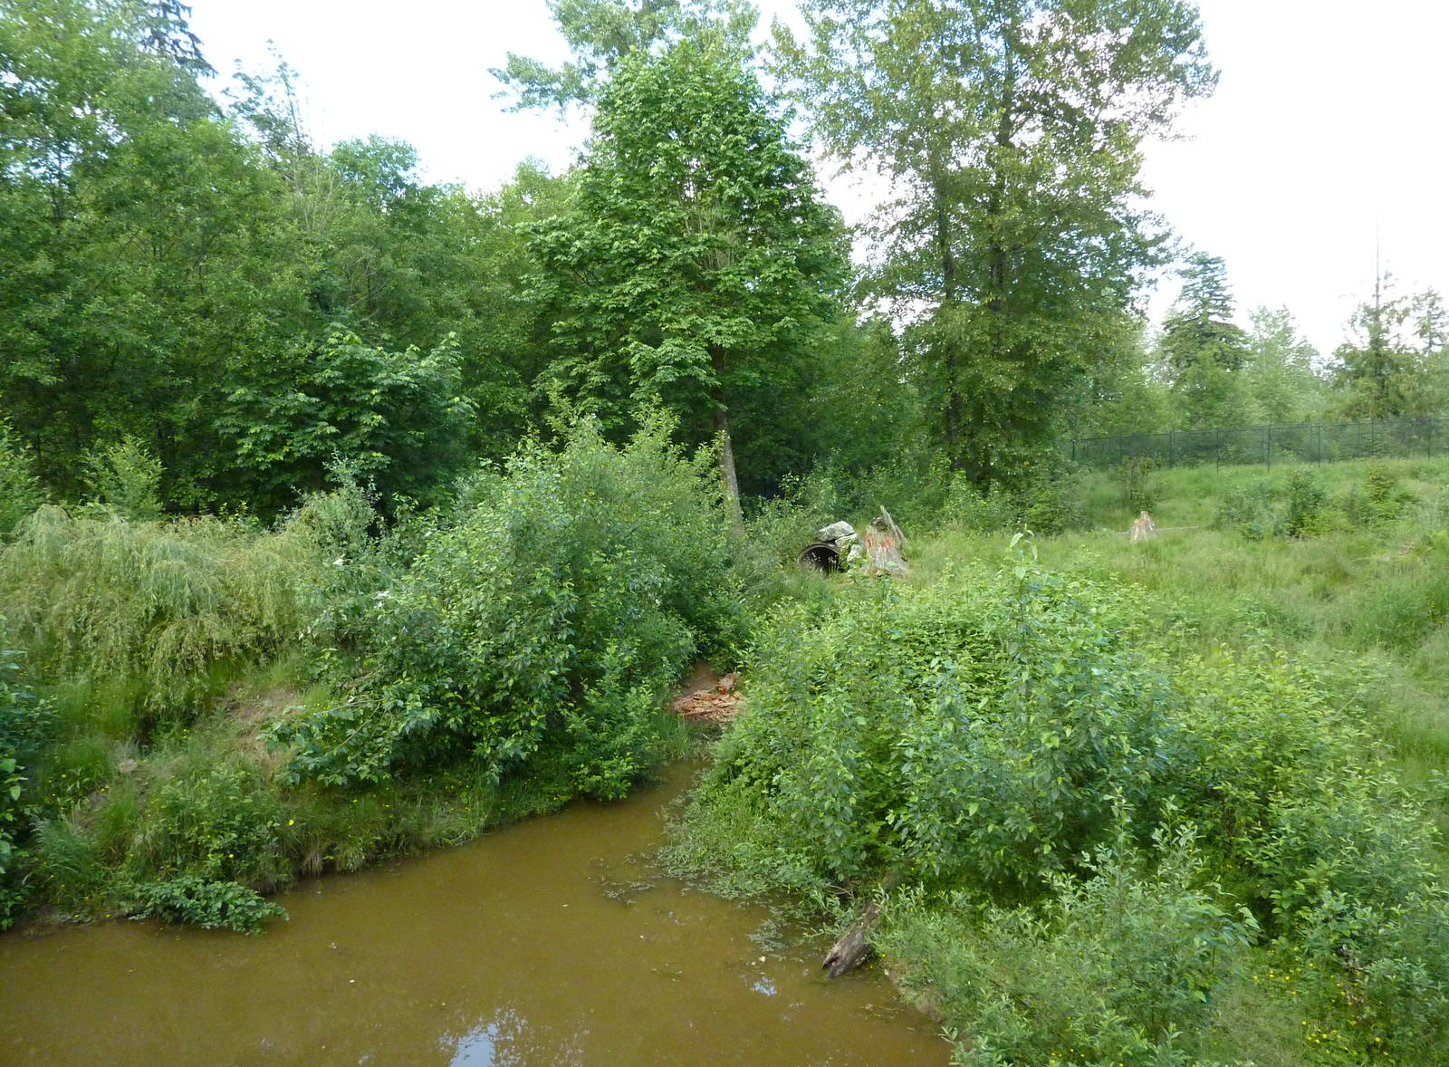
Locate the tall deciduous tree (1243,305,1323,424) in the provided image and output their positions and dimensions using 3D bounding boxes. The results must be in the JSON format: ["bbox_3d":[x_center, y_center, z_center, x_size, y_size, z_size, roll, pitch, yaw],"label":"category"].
[{"bbox_3d":[44.445,-12.414,83.337,6.210,11.360,5.900,0,4,0],"label":"tall deciduous tree"}]

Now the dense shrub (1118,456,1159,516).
[{"bbox_3d":[16.639,-1.927,41.968,1.590,2.450,1.510,0,4,0],"label":"dense shrub"}]

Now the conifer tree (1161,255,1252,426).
[{"bbox_3d":[36.387,-13.707,79.237,6.650,15.110,6.320,0,4,0],"label":"conifer tree"}]

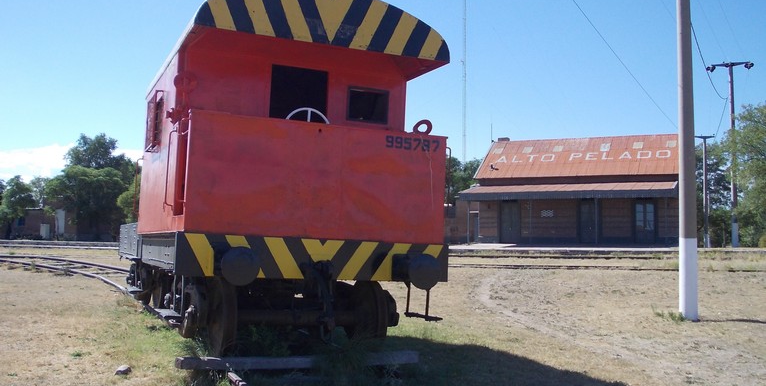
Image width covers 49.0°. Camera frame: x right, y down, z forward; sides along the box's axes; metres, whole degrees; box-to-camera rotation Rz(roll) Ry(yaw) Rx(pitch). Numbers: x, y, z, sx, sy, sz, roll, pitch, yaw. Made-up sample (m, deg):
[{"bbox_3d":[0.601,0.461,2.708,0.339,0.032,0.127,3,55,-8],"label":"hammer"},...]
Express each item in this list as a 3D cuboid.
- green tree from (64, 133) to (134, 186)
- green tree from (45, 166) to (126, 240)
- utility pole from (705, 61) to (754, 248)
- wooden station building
[{"bbox_3d":[-27.613,-0.557,82.157,7.600,10.771,7.400,1,-3,-19],"label":"green tree"},{"bbox_3d":[-24.856,0.950,70.055,6.900,6.339,6.600,1,-3,-20],"label":"green tree"},{"bbox_3d":[18.010,-1.994,43.177,2.350,9.618,0.400,-1,-3,25],"label":"utility pole"},{"bbox_3d":[13.196,-0.294,55.716,13.099,7.446,10.900,-1,-3,24],"label":"wooden station building"}]

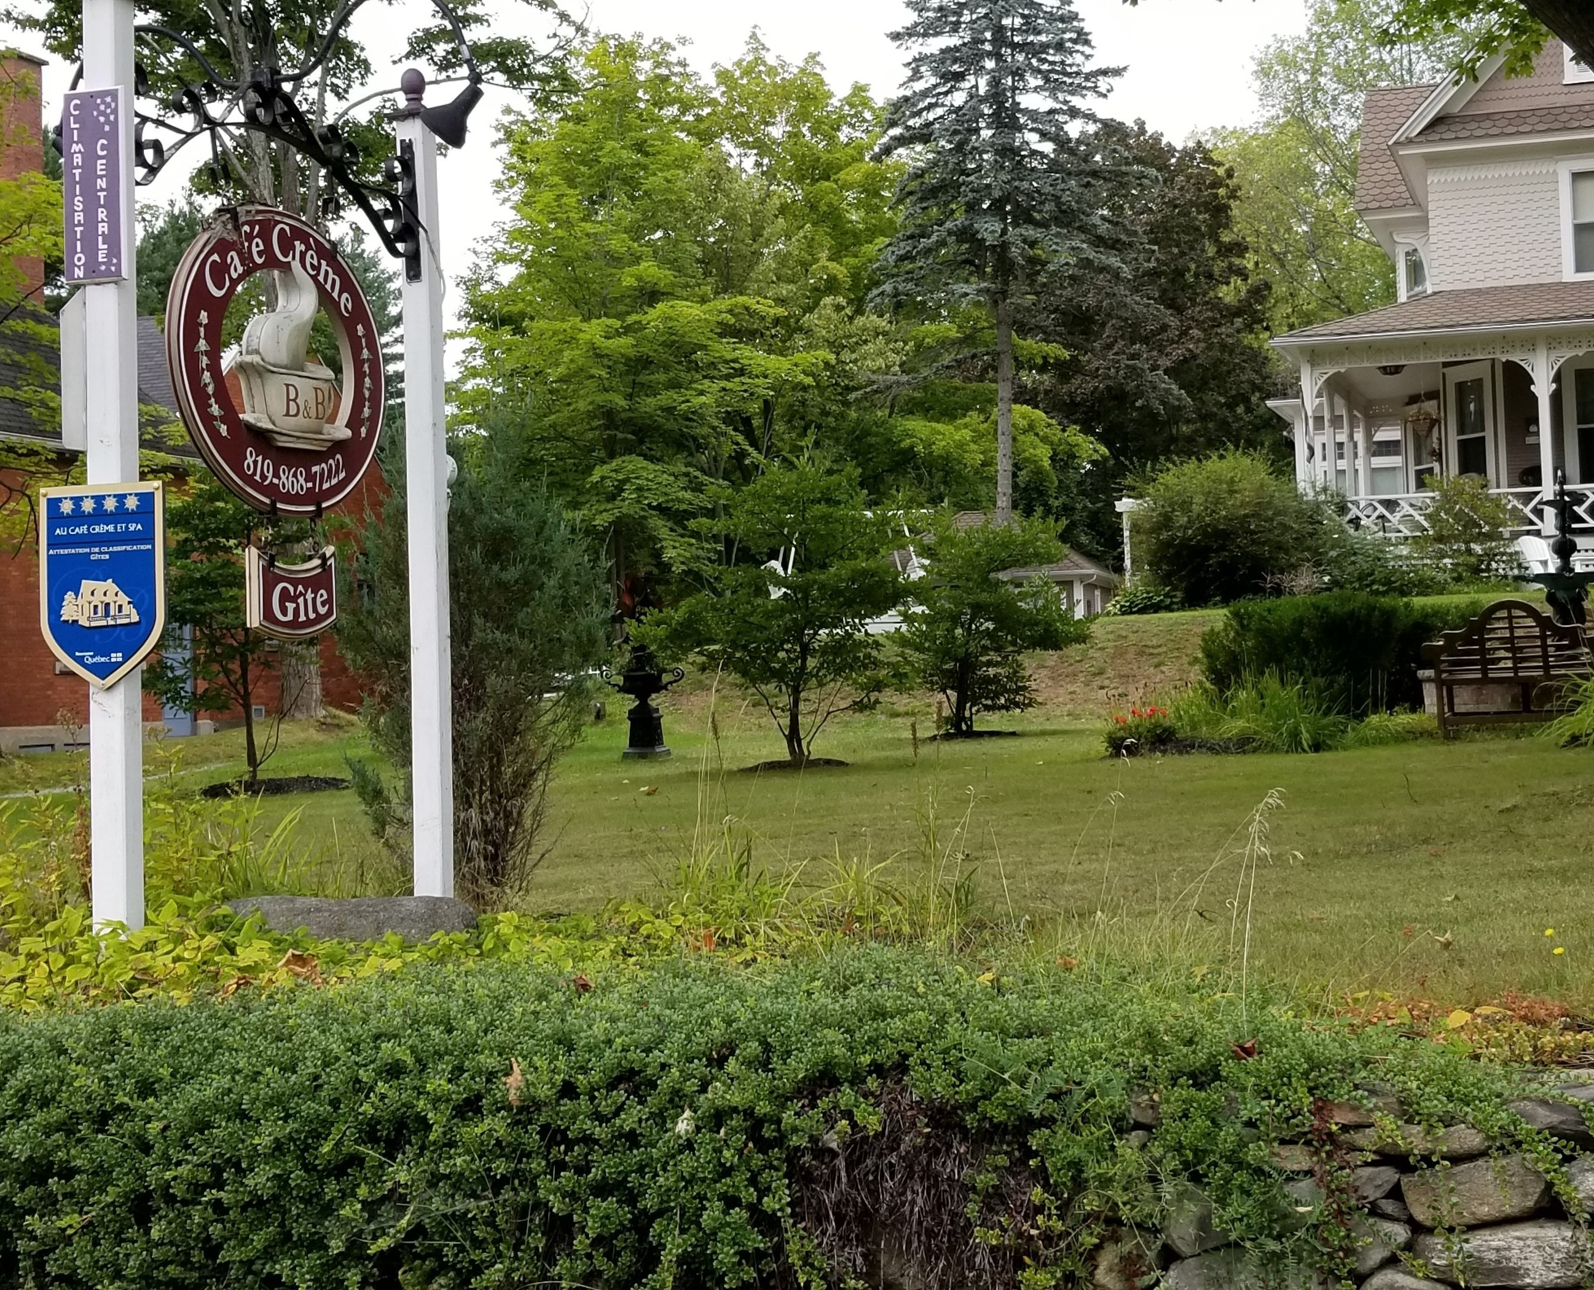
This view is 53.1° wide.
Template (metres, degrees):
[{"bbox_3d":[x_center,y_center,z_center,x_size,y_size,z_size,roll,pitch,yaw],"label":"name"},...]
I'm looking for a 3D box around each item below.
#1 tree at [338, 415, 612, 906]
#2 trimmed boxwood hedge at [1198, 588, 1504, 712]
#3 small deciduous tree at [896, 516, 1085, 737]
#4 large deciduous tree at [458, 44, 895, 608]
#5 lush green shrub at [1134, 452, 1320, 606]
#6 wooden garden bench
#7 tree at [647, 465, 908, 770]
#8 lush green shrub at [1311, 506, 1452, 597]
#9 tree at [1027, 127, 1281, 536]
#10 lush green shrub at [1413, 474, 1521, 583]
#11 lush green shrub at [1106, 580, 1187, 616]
[{"bbox_3d":[-1.308,0.064,6.500,1.109,2.001,1.050,-2,-2,0],"label":"tree"},{"bbox_3d":[5.049,0.068,14.600,2.450,1.050,1.300,-2,-2,14],"label":"trimmed boxwood hedge"},{"bbox_3d":[1.862,-0.199,15.300,1.830,2.101,1.750,-2,-2,0],"label":"small deciduous tree"},{"bbox_3d":[-1.994,-5.153,27.000,7.386,10.335,6.600,-2,-2,0],"label":"large deciduous tree"},{"bbox_3d":[6.008,-1.612,22.300,2.575,2.180,2.400,-2,-2,0],"label":"lush green shrub"},{"bbox_3d":[5.610,0.175,12.392,1.330,1.060,0.630,-4,-1,31],"label":"wooden garden bench"},{"bbox_3d":[-0.190,-0.235,12.200,1.967,2.284,1.850,-2,-2,0],"label":"tree"},{"bbox_3d":[8.787,-1.398,24.000,2.000,1.250,1.600,-2,-2,11],"label":"lush green shrub"},{"bbox_3d":[8.351,-7.101,37.000,5.900,10.000,5.600,-2,-2,0],"label":"tree"},{"bbox_3d":[9.767,-1.672,23.300,1.575,1.672,1.500,-2,-2,0],"label":"lush green shrub"},{"bbox_3d":[4.685,-0.626,21.500,1.000,0.440,0.800,-2,-2,5],"label":"lush green shrub"}]

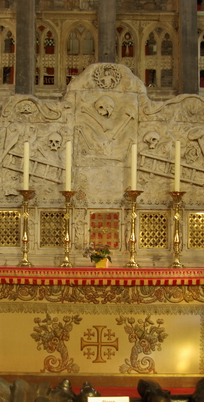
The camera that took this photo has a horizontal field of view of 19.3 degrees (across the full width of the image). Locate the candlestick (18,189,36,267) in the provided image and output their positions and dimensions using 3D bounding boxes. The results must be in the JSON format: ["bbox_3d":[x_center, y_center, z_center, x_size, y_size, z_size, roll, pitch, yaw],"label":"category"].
[{"bbox_3d":[-0.714,0.262,5.718,0.162,0.737,0.162,1,-5,0],"label":"candlestick"}]

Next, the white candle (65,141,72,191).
[{"bbox_3d":[-0.320,-0.332,5.805,0.046,0.489,0.046,1,-5,0],"label":"white candle"}]

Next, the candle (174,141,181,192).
[{"bbox_3d":[0.727,-0.330,5.768,0.053,0.499,0.053,1,-5,0],"label":"candle"}]

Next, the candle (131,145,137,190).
[{"bbox_3d":[0.303,-0.324,5.755,0.051,0.458,0.051,1,-4,2],"label":"candle"}]

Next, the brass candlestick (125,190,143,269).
[{"bbox_3d":[0.306,0.271,5.750,0.182,0.738,0.182,1,-5,0],"label":"brass candlestick"}]

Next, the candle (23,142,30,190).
[{"bbox_3d":[-0.730,-0.332,5.805,0.045,0.473,0.045,1,-5,0],"label":"candle"}]

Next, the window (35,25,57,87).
[{"bbox_3d":[-0.655,-1.546,6.401,0.341,0.687,0.180,1,-5,0],"label":"window"}]

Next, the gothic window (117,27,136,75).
[{"bbox_3d":[0.204,-1.648,6.902,0.419,0.762,0.200,1,-5,0],"label":"gothic window"}]

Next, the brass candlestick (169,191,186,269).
[{"bbox_3d":[0.718,0.274,5.718,0.162,0.732,0.162,1,-5,0],"label":"brass candlestick"}]

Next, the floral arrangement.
[{"bbox_3d":[-0.040,0.504,5.663,0.278,0.225,0.220,1,-4,2],"label":"floral arrangement"}]

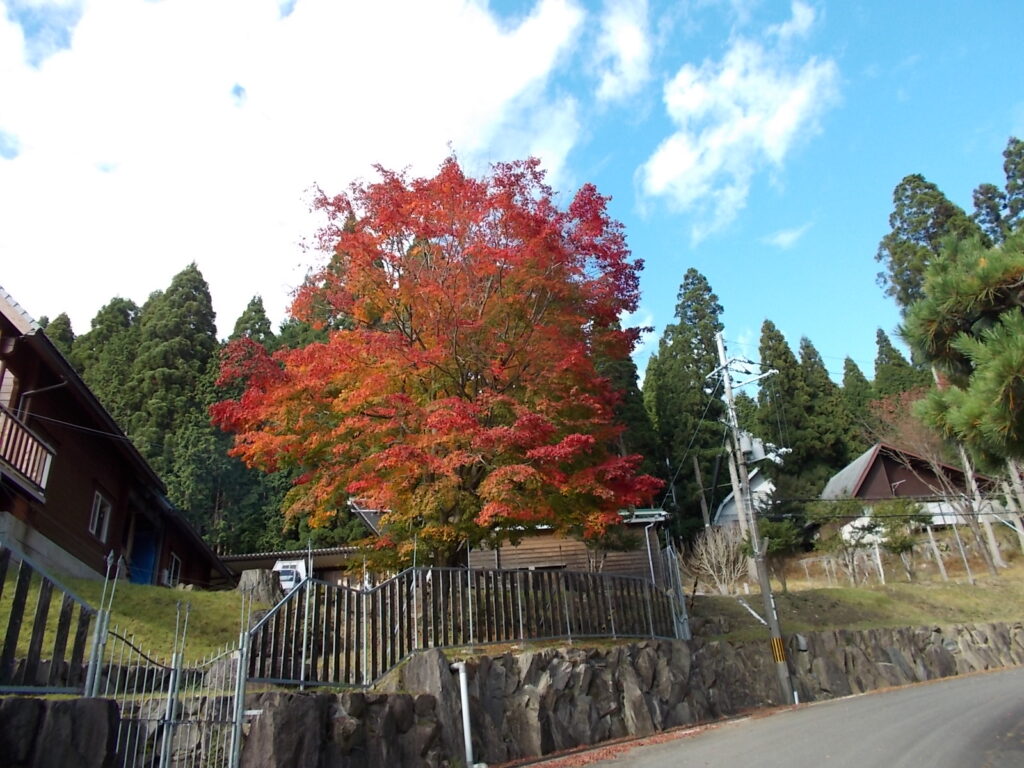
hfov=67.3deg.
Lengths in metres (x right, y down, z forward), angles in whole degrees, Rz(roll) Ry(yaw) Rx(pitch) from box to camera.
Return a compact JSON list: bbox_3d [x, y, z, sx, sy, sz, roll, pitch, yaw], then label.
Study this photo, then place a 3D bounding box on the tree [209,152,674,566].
[{"bbox_3d":[-1.844,-0.806,18.800,9.600,11.840,9.200,-2,-25,-6],"label":"tree"}]

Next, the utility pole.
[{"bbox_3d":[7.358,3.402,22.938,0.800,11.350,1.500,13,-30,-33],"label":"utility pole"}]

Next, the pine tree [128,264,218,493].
[{"bbox_3d":[-19.120,0.660,43.912,5.800,17.690,5.800,7,-27,-23],"label":"pine tree"}]

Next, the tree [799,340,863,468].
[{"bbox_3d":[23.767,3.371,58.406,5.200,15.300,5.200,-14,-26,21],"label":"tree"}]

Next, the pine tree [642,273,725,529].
[{"bbox_3d":[11.644,1.028,49.250,5.400,19.280,5.400,-10,-25,13],"label":"pine tree"}]

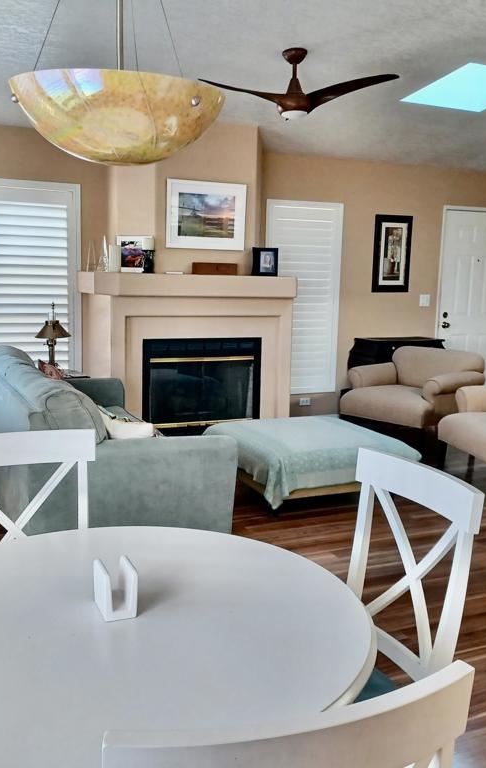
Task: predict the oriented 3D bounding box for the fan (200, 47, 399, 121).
[{"bbox_3d":[0.305,-1.802,4.508,1.168,0.415,1.057,2,9,3],"label":"fan"}]

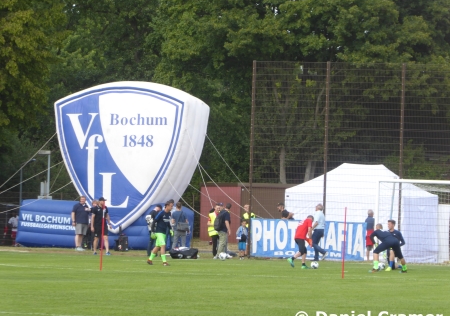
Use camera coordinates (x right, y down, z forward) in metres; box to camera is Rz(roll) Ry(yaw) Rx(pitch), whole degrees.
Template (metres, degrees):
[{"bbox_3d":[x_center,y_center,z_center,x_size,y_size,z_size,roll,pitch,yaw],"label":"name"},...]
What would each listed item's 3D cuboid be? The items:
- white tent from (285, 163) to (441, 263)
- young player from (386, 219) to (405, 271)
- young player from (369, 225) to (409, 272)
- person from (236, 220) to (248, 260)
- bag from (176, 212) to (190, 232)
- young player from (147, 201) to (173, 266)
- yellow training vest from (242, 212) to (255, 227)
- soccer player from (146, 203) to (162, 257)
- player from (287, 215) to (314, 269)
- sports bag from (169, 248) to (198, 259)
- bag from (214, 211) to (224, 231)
[{"bbox_3d":[4.283,1.735,122.000,4.200,3.080,2.900,2,0,23],"label":"white tent"},{"bbox_3d":[4.867,2.494,111.200,0.520,1.460,0.620,2,1,38],"label":"young player"},{"bbox_3d":[4.630,2.563,110.500,1.000,1.420,0.650,2,1,30],"label":"young player"},{"bbox_3d":[0.533,2.481,118.800,0.400,1.200,0.300,1,0,-6],"label":"person"},{"bbox_3d":[-1.269,1.941,119.300,0.420,0.580,0.200,1,0,-9],"label":"bag"},{"bbox_3d":[-1.877,2.163,111.800,0.600,1.830,0.550,2,1,38],"label":"young player"},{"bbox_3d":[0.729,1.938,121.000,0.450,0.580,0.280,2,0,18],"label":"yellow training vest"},{"bbox_3d":[-2.122,2.207,118.800,0.450,1.630,0.500,1,1,-28],"label":"soccer player"},{"bbox_3d":[2.167,2.425,112.000,0.780,1.540,0.500,1,0,-13],"label":"player"},{"bbox_3d":[-1.241,2.882,117.500,0.870,0.340,0.400,1,0,0],"label":"sports bag"},{"bbox_3d":[-0.167,1.928,118.500,0.220,0.560,0.330,1,1,-44],"label":"bag"}]

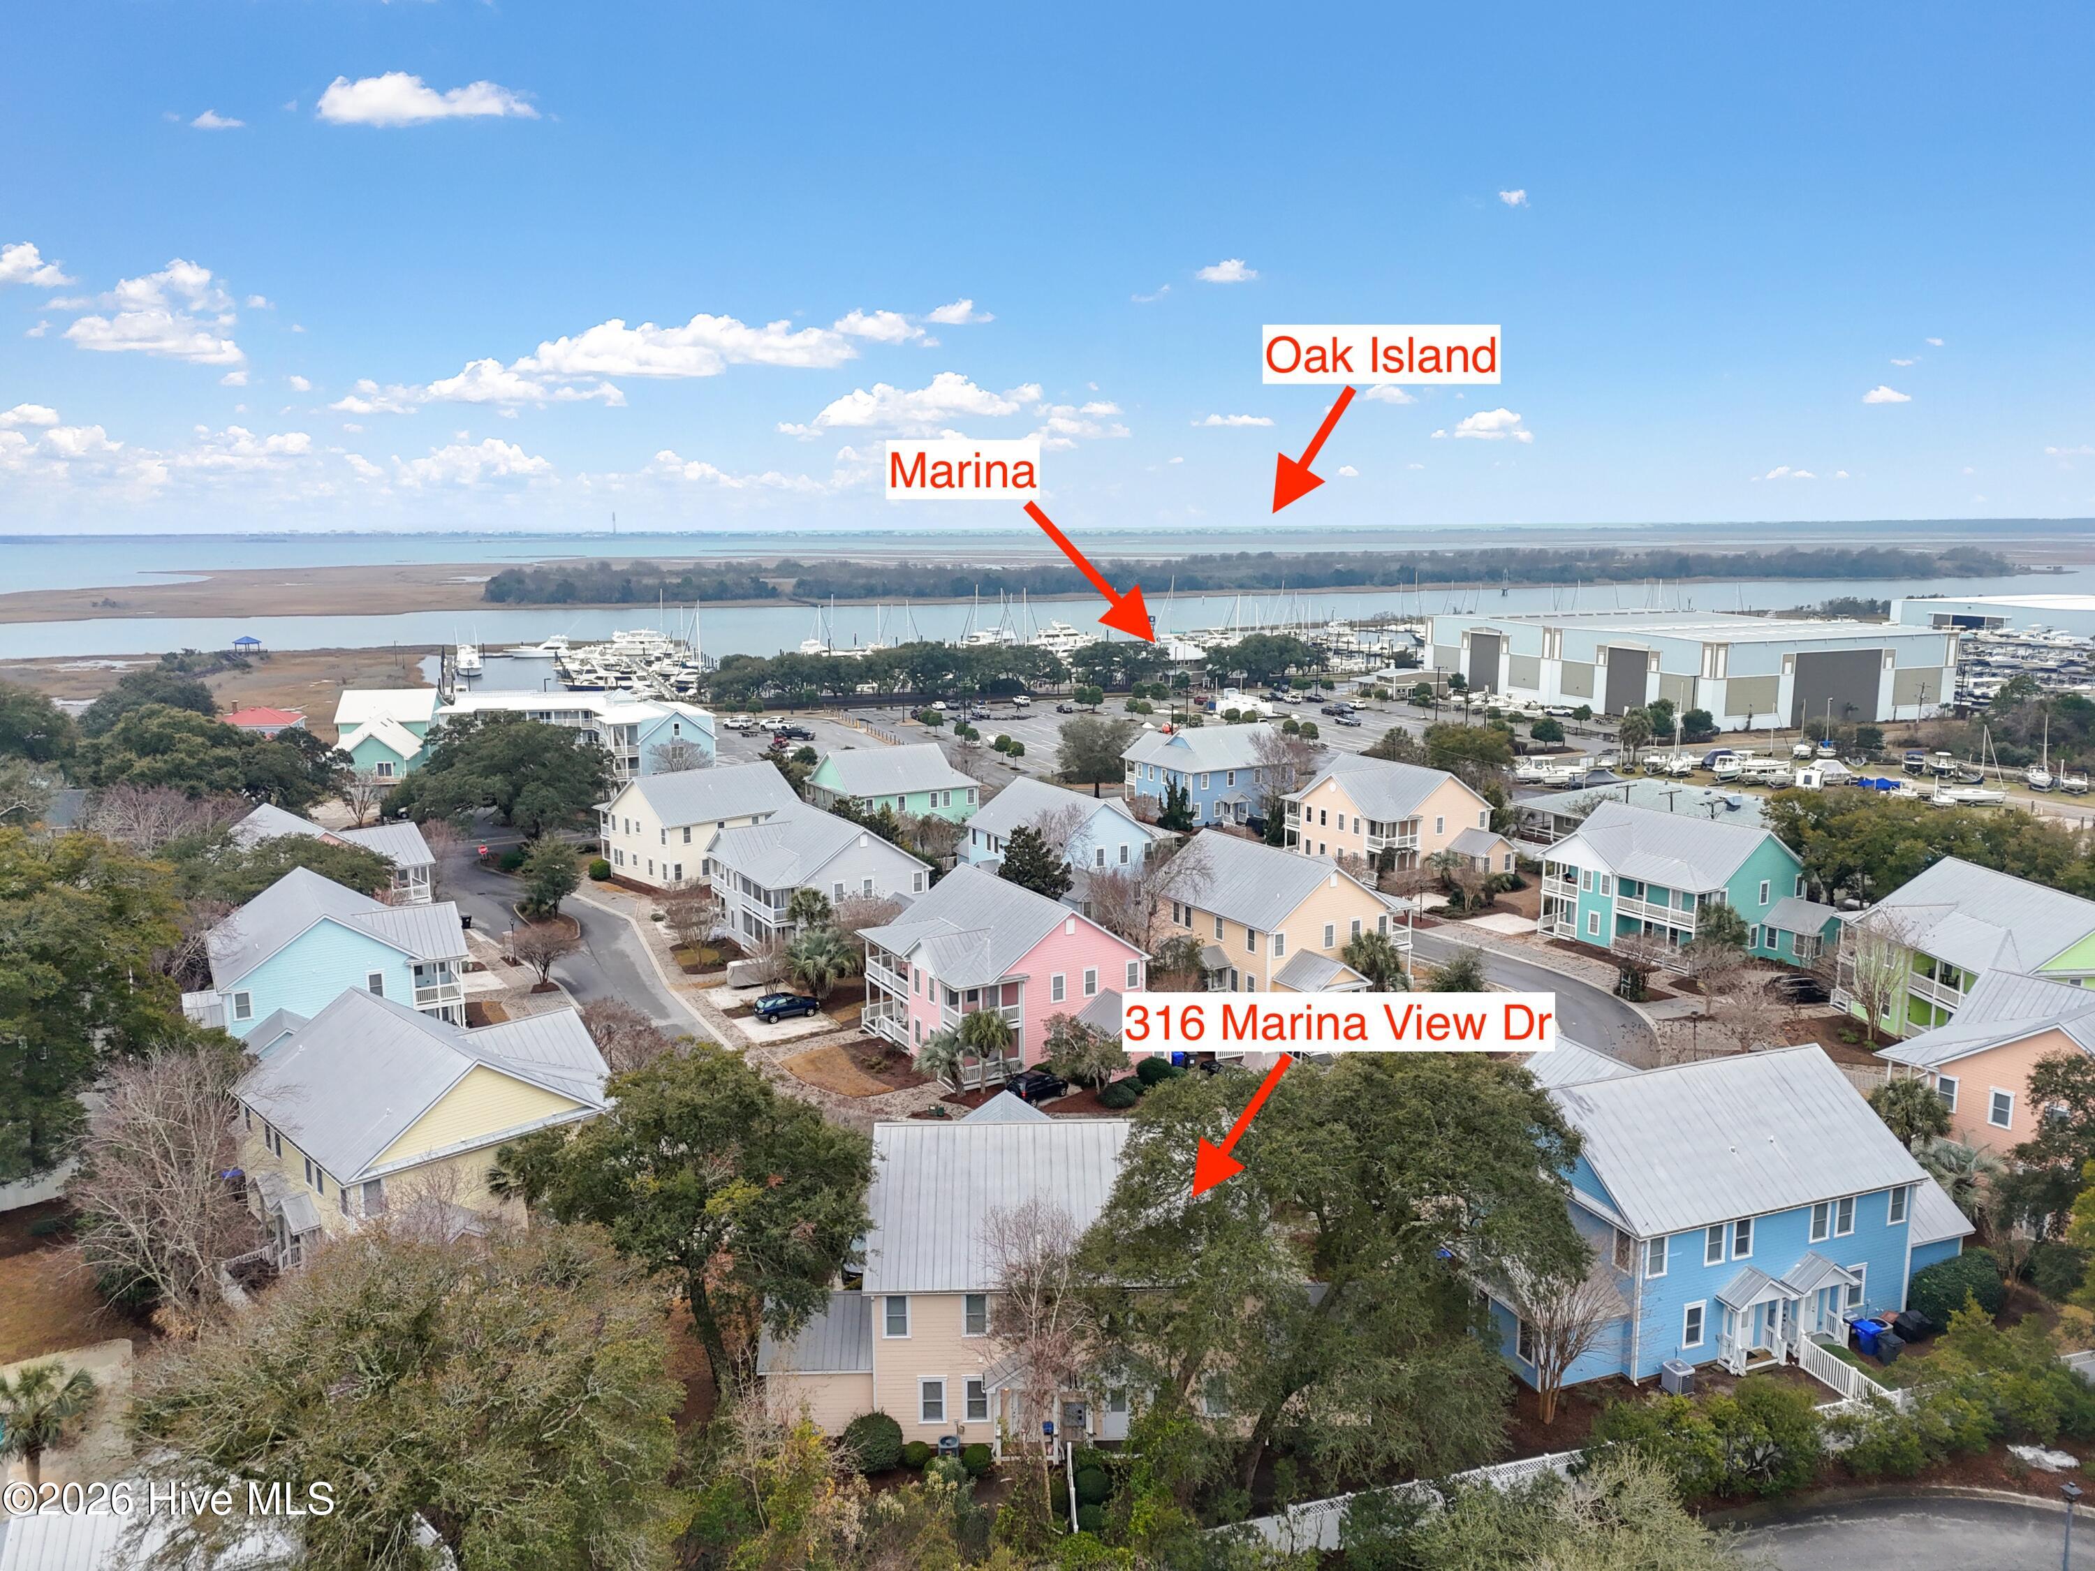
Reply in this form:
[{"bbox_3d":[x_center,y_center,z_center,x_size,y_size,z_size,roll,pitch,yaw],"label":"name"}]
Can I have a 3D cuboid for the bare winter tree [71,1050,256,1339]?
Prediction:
[{"bbox_3d":[-36.072,16.533,59.006,7.500,12.000,7.500,0,10,0],"label":"bare winter tree"}]

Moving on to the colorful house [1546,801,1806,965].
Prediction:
[{"bbox_3d":[49.292,7.151,114.415,14.496,9.710,15.478,-7,12,-34],"label":"colorful house"}]

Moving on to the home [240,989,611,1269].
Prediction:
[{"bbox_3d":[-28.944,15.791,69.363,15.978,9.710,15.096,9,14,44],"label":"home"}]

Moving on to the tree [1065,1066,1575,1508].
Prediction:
[{"bbox_3d":[9.826,16.510,50.129,17.300,14.600,14.500,0,10,0],"label":"tree"}]

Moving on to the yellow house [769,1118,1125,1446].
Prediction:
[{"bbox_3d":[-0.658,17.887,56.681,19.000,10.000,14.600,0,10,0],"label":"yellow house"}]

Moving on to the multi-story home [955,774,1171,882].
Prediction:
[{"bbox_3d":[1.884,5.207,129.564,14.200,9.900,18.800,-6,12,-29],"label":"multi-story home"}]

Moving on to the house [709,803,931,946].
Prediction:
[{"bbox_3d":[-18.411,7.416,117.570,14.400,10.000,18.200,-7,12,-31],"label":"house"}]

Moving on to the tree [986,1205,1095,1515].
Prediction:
[{"bbox_3d":[-0.241,18.849,47.518,3.700,11.300,3.700,0,10,0],"label":"tree"}]

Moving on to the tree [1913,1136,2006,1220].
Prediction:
[{"bbox_3d":[41.670,18.740,66.336,4.200,4.400,4.200,0,10,0],"label":"tree"}]

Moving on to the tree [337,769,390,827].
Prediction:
[{"bbox_3d":[-77.072,1.549,163.023,5.900,6.700,5.800,-5,11,-26],"label":"tree"}]

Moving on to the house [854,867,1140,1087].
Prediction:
[{"bbox_3d":[-2.658,11.551,92.052,13.800,9.700,17.800,-6,12,-29],"label":"house"}]

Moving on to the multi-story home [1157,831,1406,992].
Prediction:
[{"bbox_3d":[17.094,9.563,105.660,12.800,9.900,16.300,-6,12,-30],"label":"multi-story home"}]

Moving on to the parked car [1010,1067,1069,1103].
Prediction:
[{"bbox_3d":[-0.449,17.174,83.310,4.400,1.660,1.800,-10,14,-43],"label":"parked car"}]

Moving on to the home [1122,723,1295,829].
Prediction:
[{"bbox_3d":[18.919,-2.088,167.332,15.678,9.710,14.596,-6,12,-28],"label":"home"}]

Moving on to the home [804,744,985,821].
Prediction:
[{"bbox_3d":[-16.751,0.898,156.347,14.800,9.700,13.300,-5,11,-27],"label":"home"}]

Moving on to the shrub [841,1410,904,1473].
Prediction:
[{"bbox_3d":[-6.212,23.278,51.723,2.100,1.850,2.050,0,10,0],"label":"shrub"}]

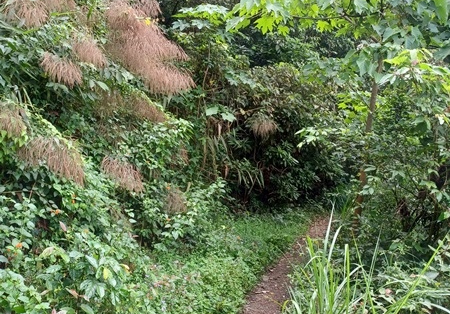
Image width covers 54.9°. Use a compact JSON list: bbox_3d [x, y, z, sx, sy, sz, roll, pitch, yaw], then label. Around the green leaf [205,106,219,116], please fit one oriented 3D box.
[{"bbox_3d":[-0.180,-0.645,6.100,0.175,0.120,0.100,0,5,0],"label":"green leaf"}]

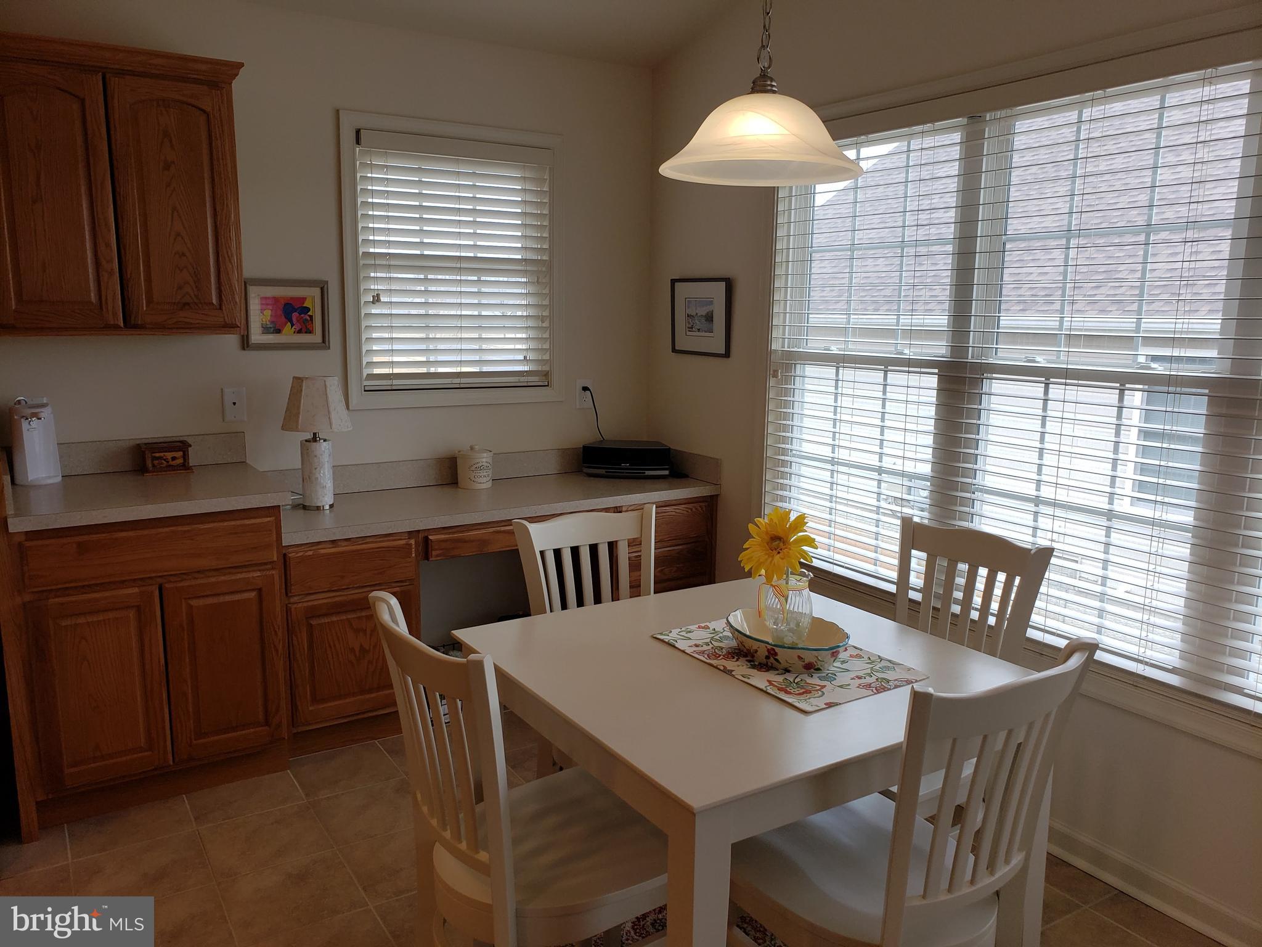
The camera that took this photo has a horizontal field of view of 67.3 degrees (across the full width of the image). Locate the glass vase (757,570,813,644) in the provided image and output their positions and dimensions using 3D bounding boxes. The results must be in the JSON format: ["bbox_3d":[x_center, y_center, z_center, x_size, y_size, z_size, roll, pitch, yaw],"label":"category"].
[{"bbox_3d":[0.335,0.291,1.996,0.100,0.145,0.100,-6,12,-32],"label":"glass vase"}]

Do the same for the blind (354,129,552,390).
[{"bbox_3d":[-0.635,-0.776,3.565,0.760,0.910,0.060,-6,12,-32],"label":"blind"}]

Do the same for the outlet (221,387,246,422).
[{"bbox_3d":[-1.329,-0.229,3.188,0.070,0.116,0.008,-6,12,-32],"label":"outlet"}]

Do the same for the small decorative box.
[{"bbox_3d":[-1.478,-0.051,3.019,0.150,0.090,0.105,-6,12,-35],"label":"small decorative box"}]

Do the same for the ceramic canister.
[{"bbox_3d":[-0.593,-0.030,3.609,0.135,0.158,0.135,1,10,0],"label":"ceramic canister"}]

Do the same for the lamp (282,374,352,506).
[{"bbox_3d":[-1.047,-0.103,3.161,0.218,0.442,0.218,-6,12,-32],"label":"lamp"}]

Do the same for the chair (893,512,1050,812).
[{"bbox_3d":[0.657,0.614,2.320,0.510,0.910,0.440,-6,12,-32],"label":"chair"}]

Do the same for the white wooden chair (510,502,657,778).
[{"bbox_3d":[0.003,0.591,2.398,0.440,0.910,0.500,-6,12,-32],"label":"white wooden chair"}]

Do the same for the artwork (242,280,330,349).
[{"bbox_3d":[-1.166,-0.537,3.226,0.272,0.233,0.025,-6,12,-32],"label":"artwork"}]

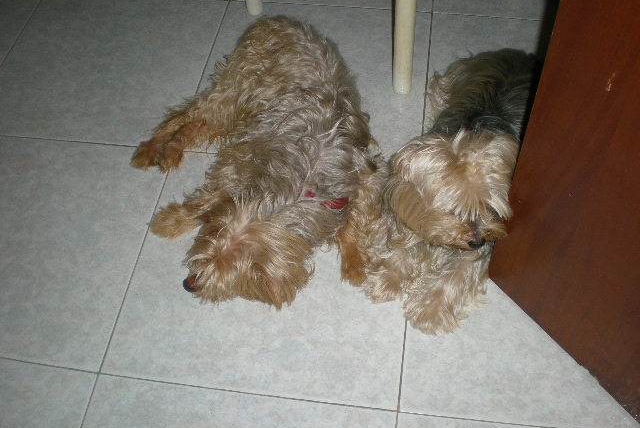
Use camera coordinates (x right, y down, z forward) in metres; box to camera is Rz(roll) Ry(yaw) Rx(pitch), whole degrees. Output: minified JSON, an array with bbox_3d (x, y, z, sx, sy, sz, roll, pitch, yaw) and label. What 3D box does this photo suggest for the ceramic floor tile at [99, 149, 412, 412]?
[{"bbox_3d":[-0.067,0.071,1.011,0.390,0.009,0.390,5,54,7],"label":"ceramic floor tile"}]

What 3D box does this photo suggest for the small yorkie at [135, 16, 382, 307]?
[{"bbox_3d":[-0.113,-0.108,1.052,0.367,0.144,0.499,5,54,7],"label":"small yorkie"}]

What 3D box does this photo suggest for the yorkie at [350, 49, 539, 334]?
[{"bbox_3d":[0.201,-0.073,0.967,0.187,0.207,0.437,17,56,15],"label":"yorkie"}]

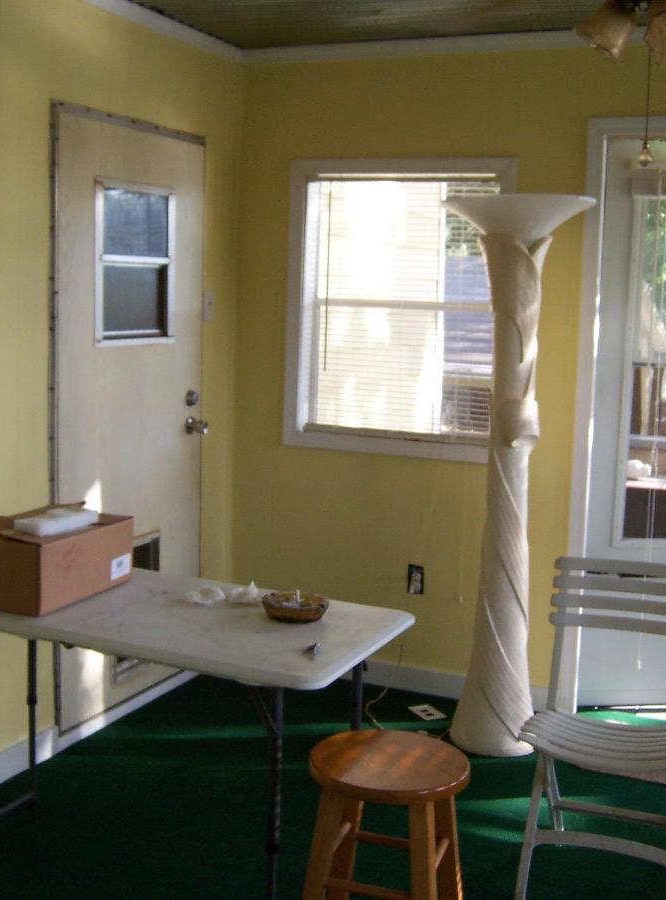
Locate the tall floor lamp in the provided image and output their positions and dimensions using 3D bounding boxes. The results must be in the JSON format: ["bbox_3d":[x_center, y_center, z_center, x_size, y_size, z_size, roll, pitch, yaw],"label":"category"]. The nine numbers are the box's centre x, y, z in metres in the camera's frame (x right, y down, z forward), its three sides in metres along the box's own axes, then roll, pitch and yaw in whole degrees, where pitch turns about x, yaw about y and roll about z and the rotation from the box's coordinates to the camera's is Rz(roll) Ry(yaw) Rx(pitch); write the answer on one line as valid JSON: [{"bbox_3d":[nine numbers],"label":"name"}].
[{"bbox_3d":[0.567,0.098,3.737,0.483,1.789,0.483,5,9,24],"label":"tall floor lamp"}]

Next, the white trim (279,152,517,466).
[{"bbox_3d":[0.224,-0.515,4.184,0.869,1.080,0.050,5,9,24],"label":"white trim"}]

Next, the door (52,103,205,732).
[{"bbox_3d":[-0.687,-0.106,3.901,0.060,1.950,0.880,5,9,24],"label":"door"}]

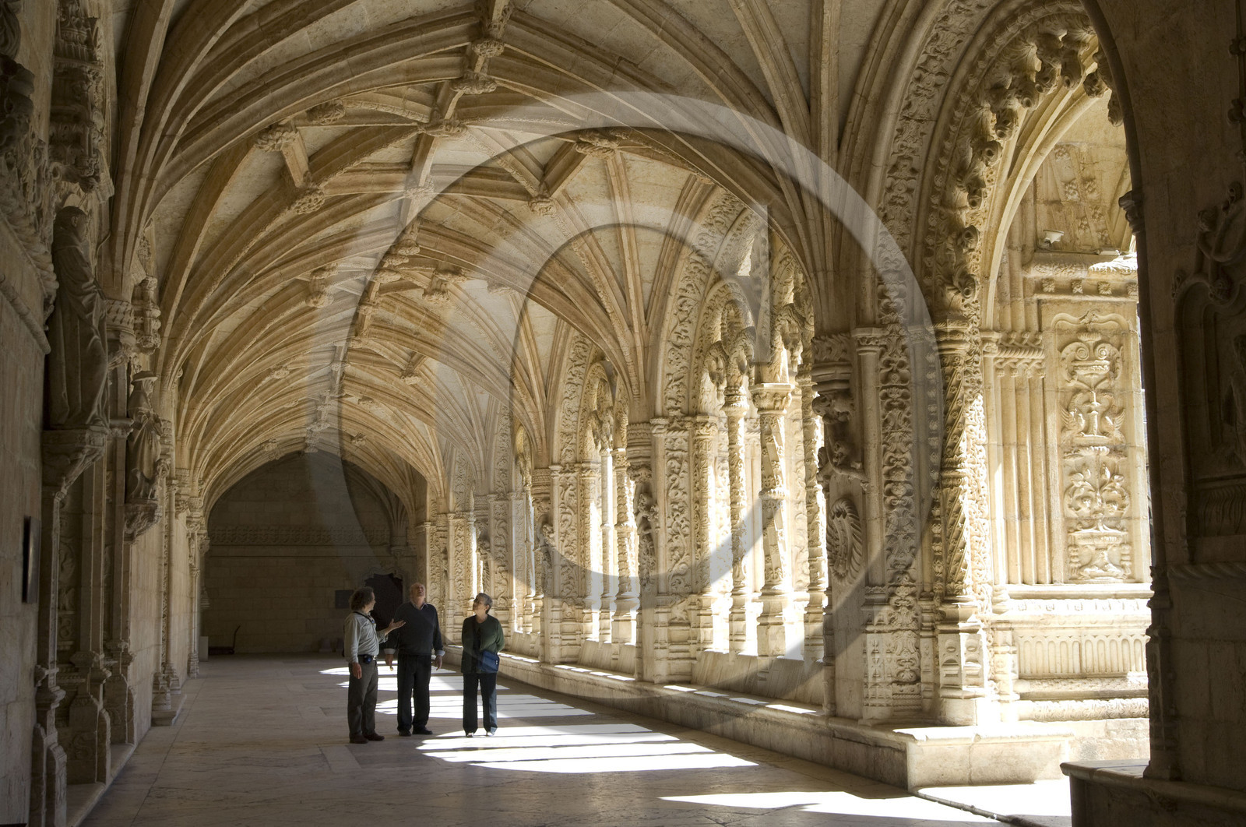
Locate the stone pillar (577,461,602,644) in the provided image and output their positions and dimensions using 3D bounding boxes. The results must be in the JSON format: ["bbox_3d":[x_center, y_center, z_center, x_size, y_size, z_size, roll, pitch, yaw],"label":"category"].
[{"bbox_3d":[-0.614,2.506,28.233,0.380,3.310,0.380,1,-7,-14],"label":"stone pillar"}]

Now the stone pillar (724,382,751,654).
[{"bbox_3d":[1.461,1.313,19.875,0.300,3.492,0.300,-1,-7,0],"label":"stone pillar"}]

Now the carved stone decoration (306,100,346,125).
[{"bbox_3d":[-2.940,-2.987,15.406,0.400,0.160,0.400,1,-7,-14],"label":"carved stone decoration"}]

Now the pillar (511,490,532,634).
[{"bbox_3d":[-2.234,3.263,34.134,0.365,3.148,0.385,1,-7,-14],"label":"pillar"}]

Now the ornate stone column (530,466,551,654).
[{"bbox_3d":[-1.518,2.745,28.648,0.324,3.464,0.507,1,-7,-14],"label":"ornate stone column"}]

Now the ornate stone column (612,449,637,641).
[{"bbox_3d":[0.032,2.206,25.774,0.400,3.248,0.400,-1,-7,0],"label":"ornate stone column"}]

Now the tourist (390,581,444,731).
[{"bbox_3d":[-2.424,2.873,18.277,0.608,1.755,0.365,1,-7,-16],"label":"tourist"}]

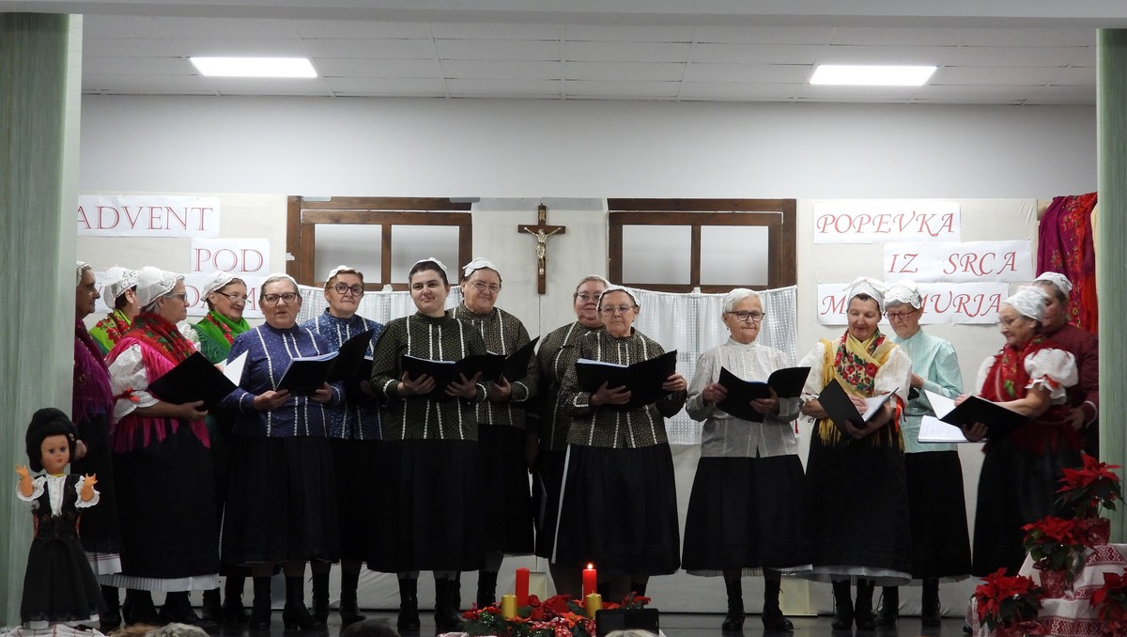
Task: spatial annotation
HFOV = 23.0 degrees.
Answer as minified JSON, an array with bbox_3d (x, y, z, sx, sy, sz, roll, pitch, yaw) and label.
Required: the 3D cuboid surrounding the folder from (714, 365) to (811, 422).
[{"bbox_3d":[0.887,0.336,12.300,0.430,0.120,0.300,3,-34,-4],"label":"folder"}]

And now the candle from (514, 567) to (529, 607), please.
[{"bbox_3d":[-0.169,1.110,11.455,0.058,0.163,0.058,1,-3,0],"label":"candle"}]

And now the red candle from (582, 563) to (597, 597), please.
[{"bbox_3d":[0.111,1.104,11.455,0.058,0.174,0.058,1,-3,0],"label":"red candle"}]

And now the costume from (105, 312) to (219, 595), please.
[{"bbox_3d":[-1.819,0.609,12.539,0.480,1.283,0.500,-1,-4,26],"label":"costume"}]

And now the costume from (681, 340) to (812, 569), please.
[{"bbox_3d":[0.844,0.632,12.783,0.580,1.070,0.450,1,-3,-4],"label":"costume"}]

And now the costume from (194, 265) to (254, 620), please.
[{"bbox_3d":[-1.569,0.594,12.790,0.500,1.621,0.420,3,-4,-38],"label":"costume"}]

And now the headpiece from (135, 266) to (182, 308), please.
[{"bbox_3d":[-1.838,-0.143,12.582,0.210,0.188,0.180,-1,-4,21],"label":"headpiece"}]

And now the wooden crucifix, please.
[{"bbox_3d":[-0.108,-0.352,14.100,0.240,0.460,0.060,1,-4,0],"label":"wooden crucifix"}]

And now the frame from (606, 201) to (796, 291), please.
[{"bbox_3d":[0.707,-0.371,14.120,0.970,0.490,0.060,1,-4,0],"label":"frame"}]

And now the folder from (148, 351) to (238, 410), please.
[{"bbox_3d":[-1.627,0.305,12.400,0.300,0.180,0.360,-36,-21,30],"label":"folder"}]

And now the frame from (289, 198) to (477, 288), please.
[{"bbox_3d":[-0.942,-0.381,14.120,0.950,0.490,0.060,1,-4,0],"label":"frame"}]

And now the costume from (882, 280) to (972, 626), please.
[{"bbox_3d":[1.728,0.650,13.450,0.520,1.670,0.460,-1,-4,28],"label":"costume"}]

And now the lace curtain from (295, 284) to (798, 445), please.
[{"bbox_3d":[-0.084,0.231,14.211,2.580,0.825,0.080,1,-3,0],"label":"lace curtain"}]

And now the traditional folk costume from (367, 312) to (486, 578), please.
[{"bbox_3d":[-0.610,0.564,12.350,0.540,1.200,0.440,1,-4,-6],"label":"traditional folk costume"}]

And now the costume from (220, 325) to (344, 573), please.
[{"bbox_3d":[-1.259,0.564,12.390,0.540,1.092,0.440,1,-3,-13],"label":"costume"}]

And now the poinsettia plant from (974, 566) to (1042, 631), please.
[{"bbox_3d":[1.768,1.114,11.000,0.275,0.265,0.270,1,-4,0],"label":"poinsettia plant"}]

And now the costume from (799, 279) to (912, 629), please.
[{"bbox_3d":[1.369,0.635,12.950,0.530,1.650,0.460,0,-4,8],"label":"costume"}]

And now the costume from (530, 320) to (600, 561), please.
[{"bbox_3d":[0.100,0.580,13.138,0.520,1.140,0.420,1,-3,3],"label":"costume"}]

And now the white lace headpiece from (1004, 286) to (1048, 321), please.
[{"bbox_3d":[2.114,-0.071,12.650,0.205,0.165,0.180,3,-4,-28],"label":"white lace headpiece"}]

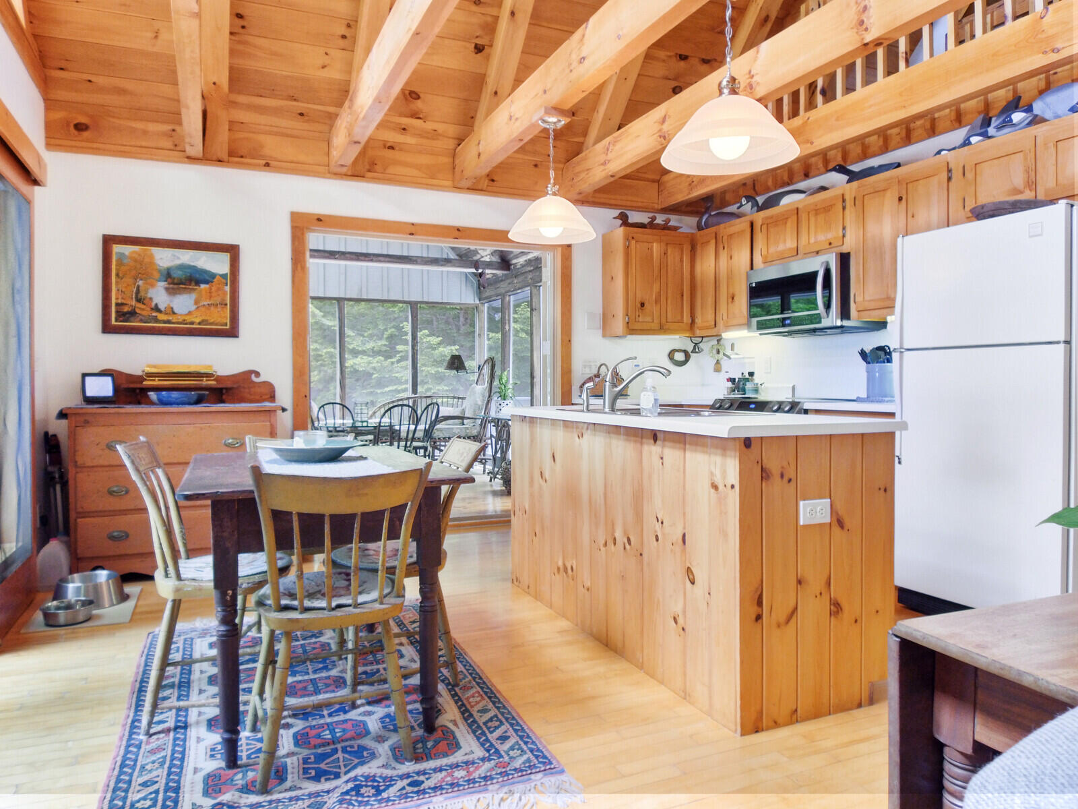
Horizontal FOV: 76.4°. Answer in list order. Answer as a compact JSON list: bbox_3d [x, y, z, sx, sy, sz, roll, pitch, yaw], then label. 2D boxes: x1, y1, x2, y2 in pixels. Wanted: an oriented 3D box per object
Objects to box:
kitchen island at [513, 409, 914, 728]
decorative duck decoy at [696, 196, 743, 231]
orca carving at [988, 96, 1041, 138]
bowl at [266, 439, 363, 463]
[{"bbox_3d":[0.487,0.485,2.836,0.715,0.894,1.760,-1,1,-24],"label":"kitchen island"},{"bbox_3d":[1.387,-1.470,5.210,0.170,0.290,0.540,-1,2,-25],"label":"decorative duck decoy"},{"bbox_3d":[2.229,-1.332,3.203,0.130,0.205,0.300,-1,1,-24],"label":"orca carving"},{"bbox_3d":[-0.775,0.162,2.365,0.345,0.066,0.345,-1,1,-24],"label":"bowl"}]

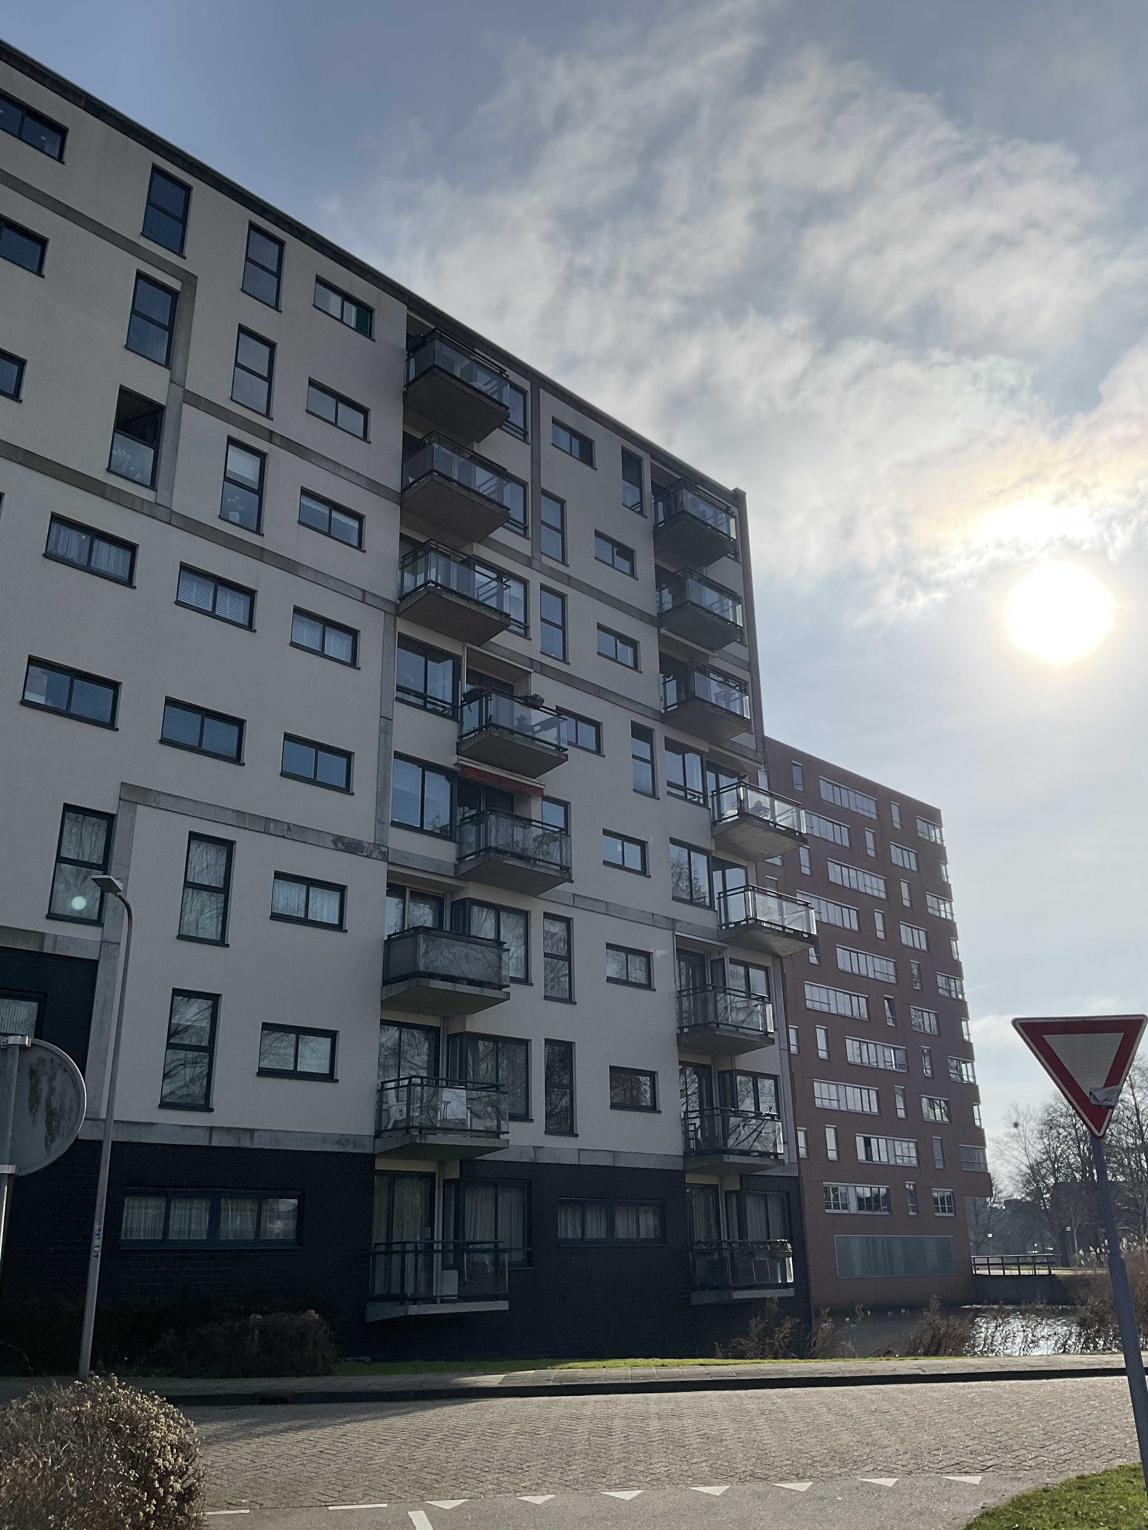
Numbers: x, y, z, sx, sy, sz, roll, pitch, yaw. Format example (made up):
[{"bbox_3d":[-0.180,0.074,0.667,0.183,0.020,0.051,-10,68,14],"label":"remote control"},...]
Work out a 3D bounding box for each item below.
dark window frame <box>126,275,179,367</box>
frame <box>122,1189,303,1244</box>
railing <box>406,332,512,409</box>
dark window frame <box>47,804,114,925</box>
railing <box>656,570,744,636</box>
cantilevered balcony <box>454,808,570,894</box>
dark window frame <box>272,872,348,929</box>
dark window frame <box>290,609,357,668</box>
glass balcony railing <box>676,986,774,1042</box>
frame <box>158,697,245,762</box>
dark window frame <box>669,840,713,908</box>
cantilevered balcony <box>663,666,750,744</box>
[{"bbox_3d":[-8.006,-8.398,24.314,0.120,1.814,0.869,-20,-28,41],"label":"dark window frame"},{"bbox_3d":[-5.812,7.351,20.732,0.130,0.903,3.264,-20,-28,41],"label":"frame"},{"bbox_3d":[-2.642,-8.804,29.351,1.050,1.010,2.220,-20,-28,41],"label":"railing"},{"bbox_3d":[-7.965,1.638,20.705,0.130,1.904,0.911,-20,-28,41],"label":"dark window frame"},{"bbox_3d":[3.383,-4.218,34.061,1.030,1.000,2.220,-20,-28,41],"label":"railing"},{"bbox_3d":[-1.249,1.845,26.742,1.021,1.263,2.242,-21,-29,41],"label":"cantilevered balcony"},{"bbox_3d":[-5.145,2.682,24.906,0.140,0.937,1.710,-20,-28,41],"label":"dark window frame"},{"bbox_3d":[-4.934,-2.513,25.430,0.130,0.870,1.600,-21,-29,41],"label":"dark window frame"},{"bbox_3d":[3.563,5.817,29.924,2.223,0.877,1.077,19,-29,-41],"label":"glass balcony railing"},{"bbox_3d":[-6.997,-0.614,24.229,0.140,0.937,1.720,-20,-28,41],"label":"frame"},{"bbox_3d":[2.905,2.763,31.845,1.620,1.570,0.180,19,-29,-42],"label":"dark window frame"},{"bbox_3d":[3.430,-1.541,33.232,1.085,1.255,2.242,-21,-29,41],"label":"cantilevered balcony"}]

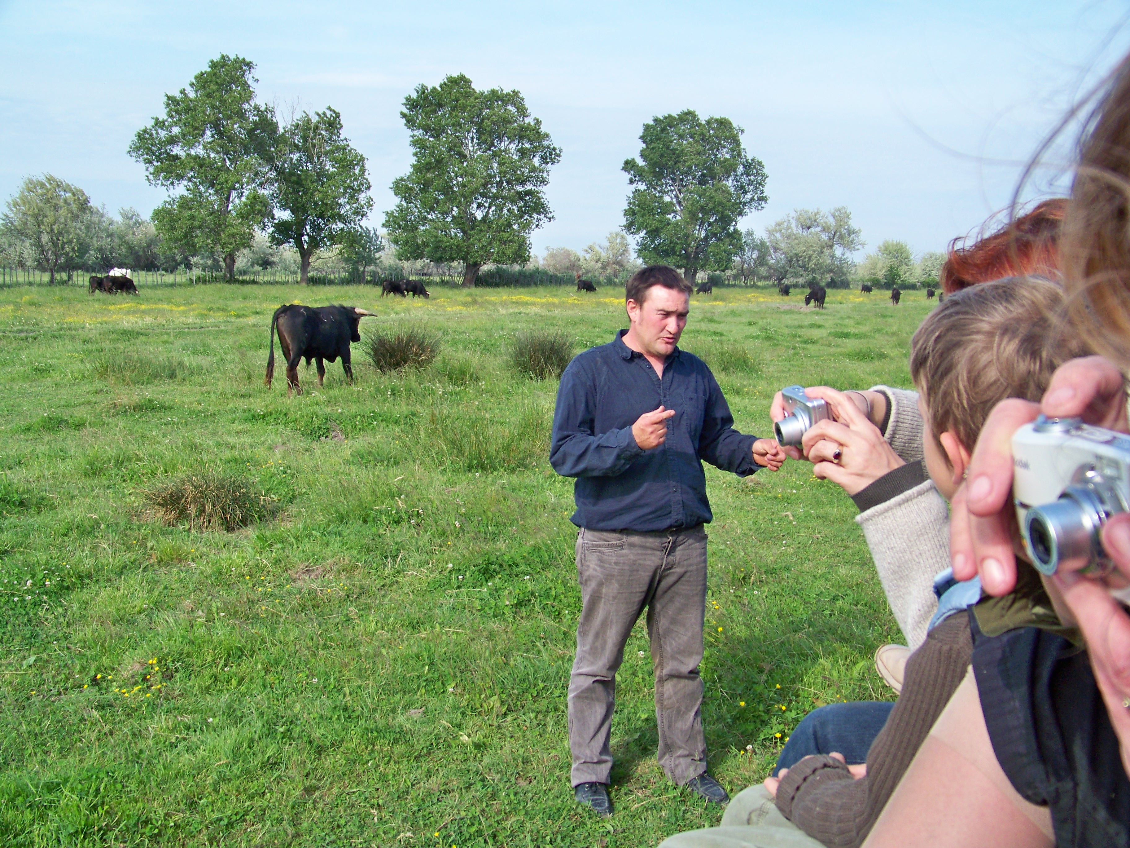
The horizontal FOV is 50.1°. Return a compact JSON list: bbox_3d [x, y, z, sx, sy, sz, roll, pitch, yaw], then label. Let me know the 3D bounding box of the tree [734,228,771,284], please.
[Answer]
[{"bbox_3d":[22.055,-19.719,142.000,4.230,6.750,4.050,1,7,0],"label":"tree"}]

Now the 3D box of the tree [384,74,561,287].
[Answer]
[{"bbox_3d":[-8.902,-23.273,116.000,16.530,20.520,15.850,1,7,0],"label":"tree"}]

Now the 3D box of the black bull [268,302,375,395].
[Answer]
[{"bbox_3d":[-3.437,-1.071,16.958,0.720,1.290,1.850,5,8,30],"label":"black bull"}]

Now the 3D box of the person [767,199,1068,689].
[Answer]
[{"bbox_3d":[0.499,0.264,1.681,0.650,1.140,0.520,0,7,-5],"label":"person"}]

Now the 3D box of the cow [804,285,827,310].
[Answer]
[{"bbox_3d":[13.840,-6.953,66.220,0.700,1.240,1.800,-4,8,-30],"label":"cow"}]

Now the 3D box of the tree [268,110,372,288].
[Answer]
[{"bbox_3d":[-24.049,-22.440,119.000,9.960,17.480,9.960,1,7,0],"label":"tree"}]

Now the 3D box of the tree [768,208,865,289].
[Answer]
[{"bbox_3d":[30.504,-21.634,148.000,11.650,9.840,10.210,1,7,0],"label":"tree"}]

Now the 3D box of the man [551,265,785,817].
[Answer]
[{"bbox_3d":[0.336,0.356,3.871,0.620,1.730,0.500,-4,8,-33],"label":"man"}]

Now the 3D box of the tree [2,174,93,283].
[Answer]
[{"bbox_3d":[-46.256,-17.366,108.000,7.890,9.870,7.560,1,7,0],"label":"tree"}]

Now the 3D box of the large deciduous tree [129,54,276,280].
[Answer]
[{"bbox_3d":[-36.047,-25.347,120.000,14.210,22.720,13.910,1,7,0],"label":"large deciduous tree"}]

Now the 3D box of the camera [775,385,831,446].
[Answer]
[{"bbox_3d":[0.289,-0.004,1.480,0.058,0.060,0.090,-15,16,-12],"label":"camera"}]

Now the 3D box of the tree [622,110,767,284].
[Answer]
[{"bbox_3d":[13.645,-23.716,127.000,14.860,18.560,14.240,1,7,0],"label":"tree"}]

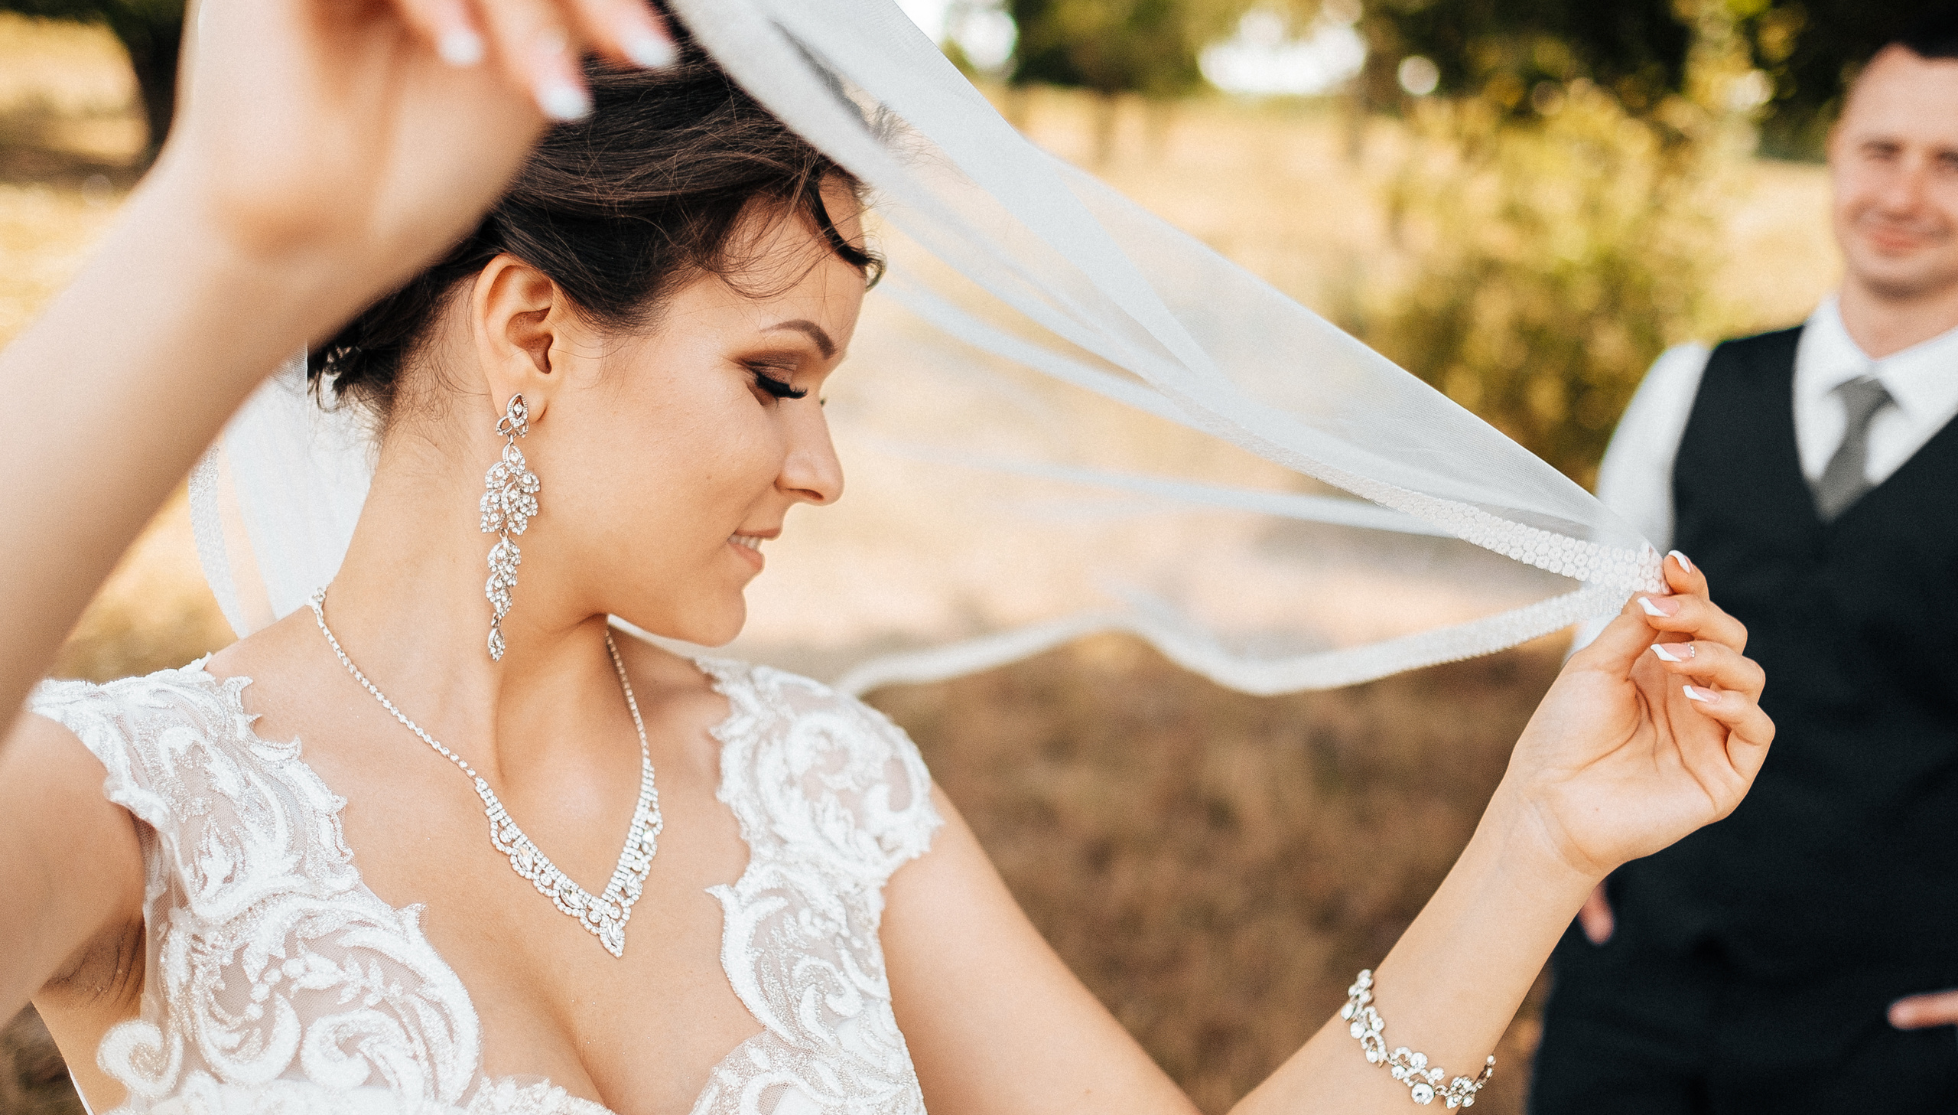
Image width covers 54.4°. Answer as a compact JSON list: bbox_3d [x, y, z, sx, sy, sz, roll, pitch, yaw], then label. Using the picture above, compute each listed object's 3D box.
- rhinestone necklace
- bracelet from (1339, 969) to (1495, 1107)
[{"bbox_3d":[-0.185,0.080,0.771,0.130,0.118,0.143,-7,18,-41],"label":"rhinestone necklace"},{"bbox_3d":[0.179,0.191,0.770,0.066,0.022,0.058,34,32,18],"label":"bracelet"}]

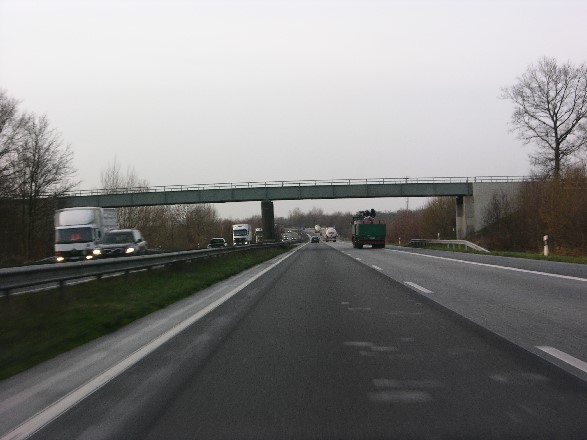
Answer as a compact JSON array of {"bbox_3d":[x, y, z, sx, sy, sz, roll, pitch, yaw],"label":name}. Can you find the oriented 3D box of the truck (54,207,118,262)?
[{"bbox_3d":[-11.159,0.991,71.300,2.450,3.200,7.300,-2,-1,1],"label":"truck"}]

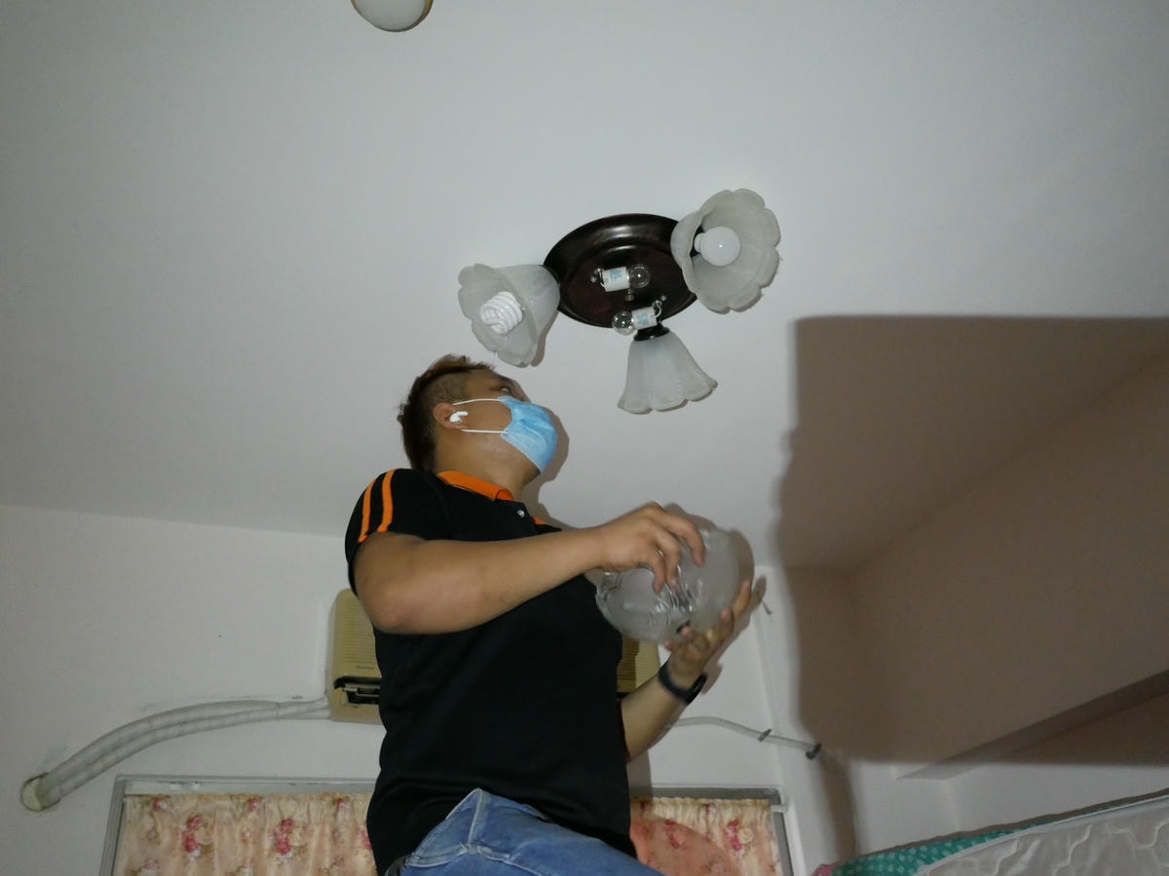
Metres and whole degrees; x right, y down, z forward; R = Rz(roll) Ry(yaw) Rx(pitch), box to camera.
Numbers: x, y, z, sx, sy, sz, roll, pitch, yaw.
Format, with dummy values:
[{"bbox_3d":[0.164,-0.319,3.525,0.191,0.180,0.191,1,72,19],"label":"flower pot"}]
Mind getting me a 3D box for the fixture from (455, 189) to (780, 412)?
[{"bbox_3d":[0.056,-0.204,1.608,0.496,0.180,0.510,8,-33,-19],"label":"fixture"}]

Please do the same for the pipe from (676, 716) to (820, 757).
[{"bbox_3d":[0.382,0.722,2.483,0.403,0.086,0.076,8,-33,-19],"label":"pipe"}]

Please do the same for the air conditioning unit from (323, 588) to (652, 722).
[{"bbox_3d":[-0.189,0.508,2.317,0.741,0.259,0.180,8,-33,-19],"label":"air conditioning unit"}]

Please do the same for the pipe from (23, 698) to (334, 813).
[{"bbox_3d":[-0.802,0.627,2.042,0.571,0.207,0.082,8,-33,-19],"label":"pipe"}]

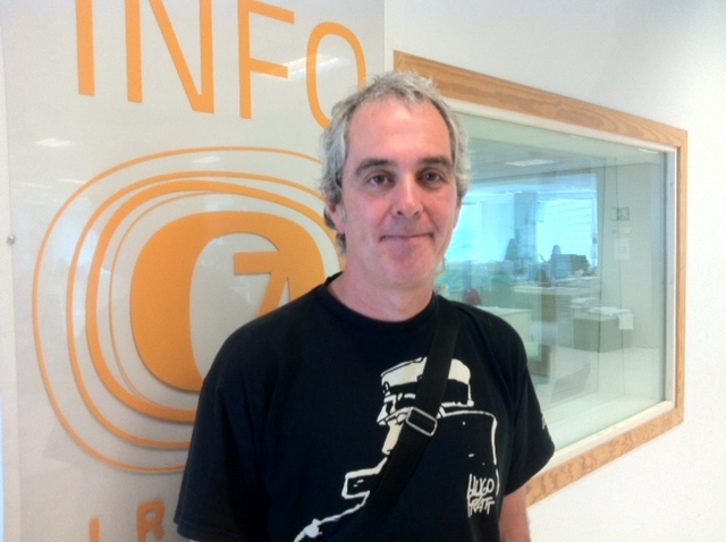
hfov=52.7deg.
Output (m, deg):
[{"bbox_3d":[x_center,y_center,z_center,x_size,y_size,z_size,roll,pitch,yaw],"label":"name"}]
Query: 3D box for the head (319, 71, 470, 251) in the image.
[{"bbox_3d":[0.043,-0.128,0.960,0.182,0.255,0.220,-3,2,-6],"label":"head"}]

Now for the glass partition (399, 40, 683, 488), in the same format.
[{"bbox_3d":[0.645,0.064,2.251,0.100,1.140,1.768,2,4,43],"label":"glass partition"}]

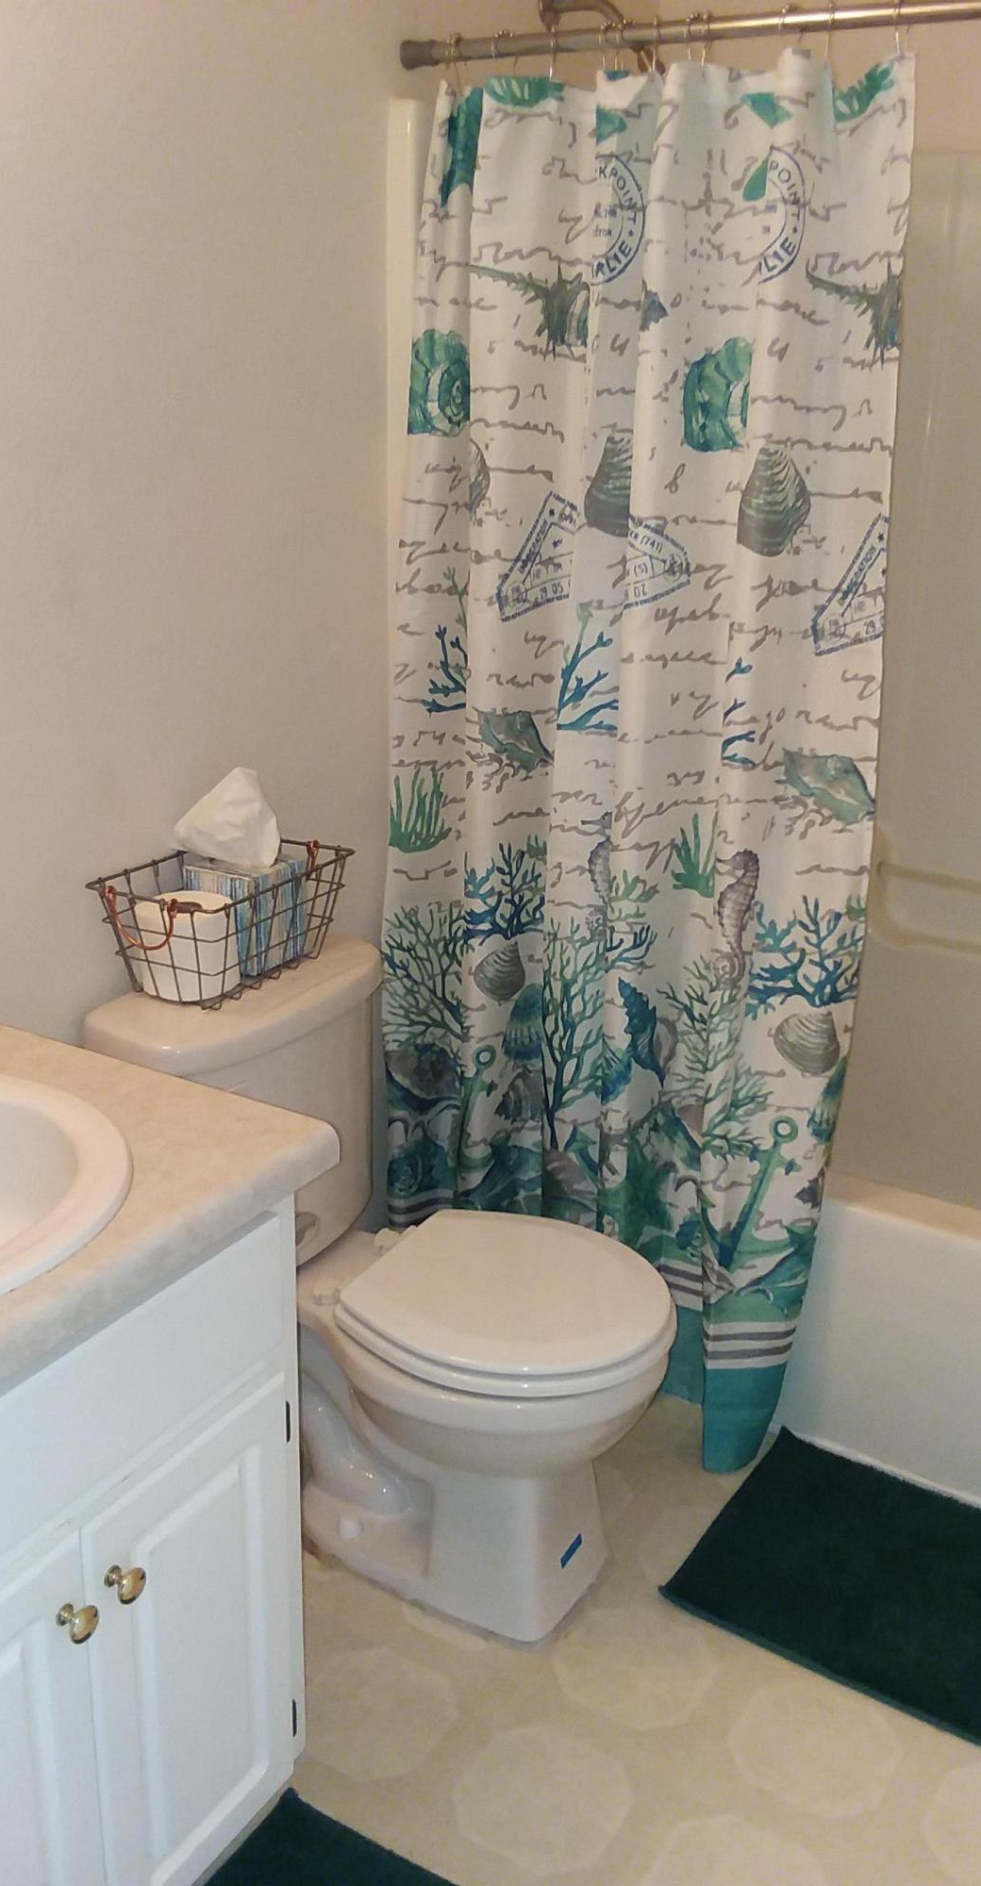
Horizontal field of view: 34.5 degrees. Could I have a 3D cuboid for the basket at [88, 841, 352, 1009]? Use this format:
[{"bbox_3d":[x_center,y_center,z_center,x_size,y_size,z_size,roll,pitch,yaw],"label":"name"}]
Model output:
[{"bbox_3d":[-0.337,-0.027,2.027,0.195,0.145,0.298,12,22,27],"label":"basket"}]

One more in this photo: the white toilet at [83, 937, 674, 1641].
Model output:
[{"bbox_3d":[-0.109,0.453,2.035,0.688,0.743,0.455,13,22,29],"label":"white toilet"}]

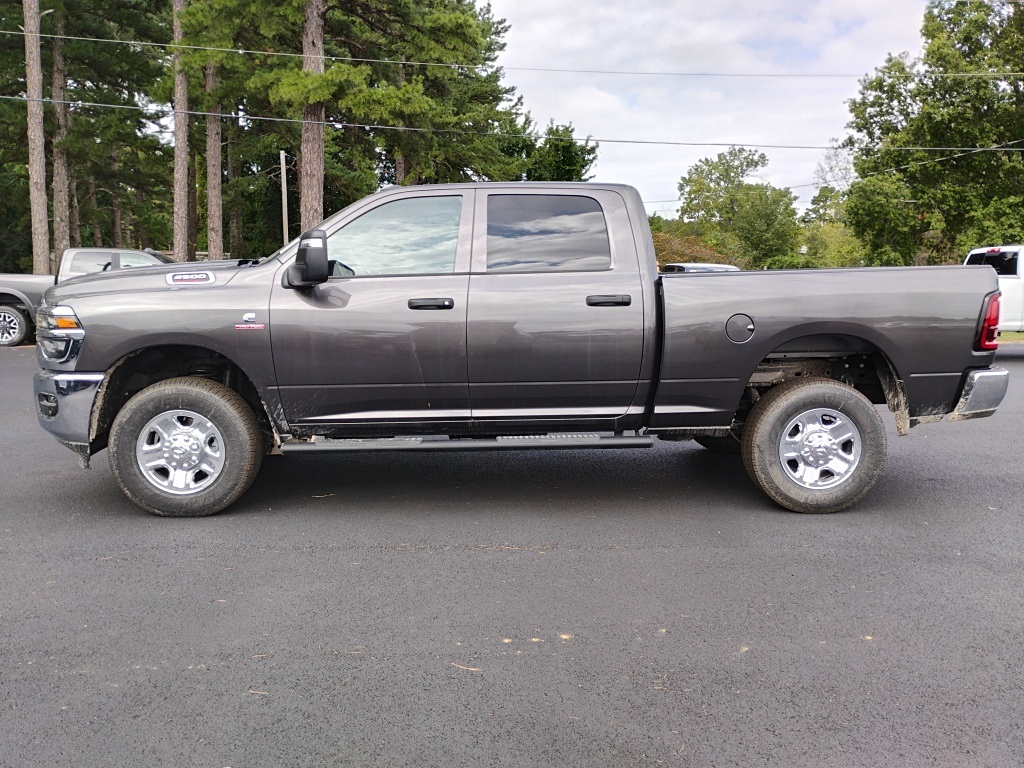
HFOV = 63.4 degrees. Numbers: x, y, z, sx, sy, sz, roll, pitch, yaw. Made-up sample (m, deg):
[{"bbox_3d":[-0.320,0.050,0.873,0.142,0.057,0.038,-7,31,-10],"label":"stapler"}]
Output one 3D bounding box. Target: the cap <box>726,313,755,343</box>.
[{"bbox_3d":[1.347,-0.331,4.894,0.167,0.174,0.030,0,8,-3],"label":"cap"}]

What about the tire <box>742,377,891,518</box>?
[{"bbox_3d":[1.860,0.361,5.112,0.840,0.830,0.276,0,8,-3],"label":"tire"}]

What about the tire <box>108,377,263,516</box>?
[{"bbox_3d":[-1.933,0.367,4.939,0.840,0.830,0.276,0,8,-3],"label":"tire"}]

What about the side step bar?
[{"bbox_3d":[-0.254,0.354,4.941,2.205,0.080,0.160,0,8,-3],"label":"side step bar"}]

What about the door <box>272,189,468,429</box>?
[{"bbox_3d":[-0.801,-0.451,4.891,1.180,1.385,0.240,0,8,-3],"label":"door"}]

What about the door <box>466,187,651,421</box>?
[{"bbox_3d":[0.255,-0.475,4.936,1.045,1.370,0.240,0,8,-3],"label":"door"}]

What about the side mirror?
[{"bbox_3d":[-1.133,-0.692,4.581,0.250,0.310,0.360,0,8,-3],"label":"side mirror"}]

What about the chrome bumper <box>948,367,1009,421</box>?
[{"bbox_3d":[2.839,-0.057,5.978,0.470,0.300,1.920,0,8,-3],"label":"chrome bumper"}]

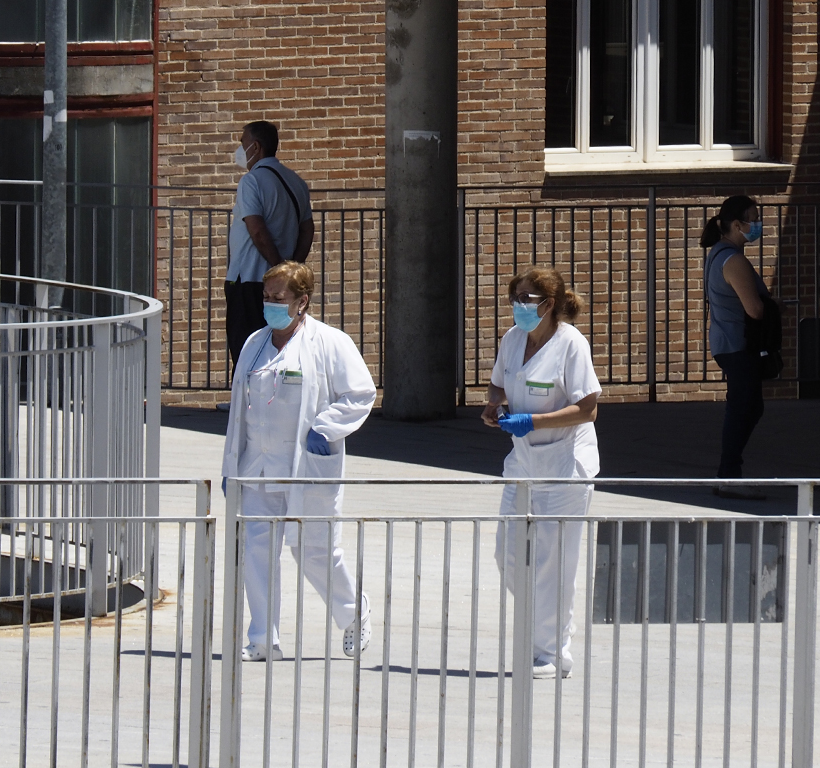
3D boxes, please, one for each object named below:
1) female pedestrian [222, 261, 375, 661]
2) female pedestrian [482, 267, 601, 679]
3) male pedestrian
[{"bbox_3d":[-0.450,0.311,35.800,0.570,1.610,0.530,3,4,41],"label":"female pedestrian"},{"bbox_3d":[0.520,0.352,35.100,0.510,1.625,0.450,3,4,40],"label":"female pedestrian"},{"bbox_3d":[-0.855,-0.698,52.500,0.540,1.710,0.420,-3,4,-41],"label":"male pedestrian"}]

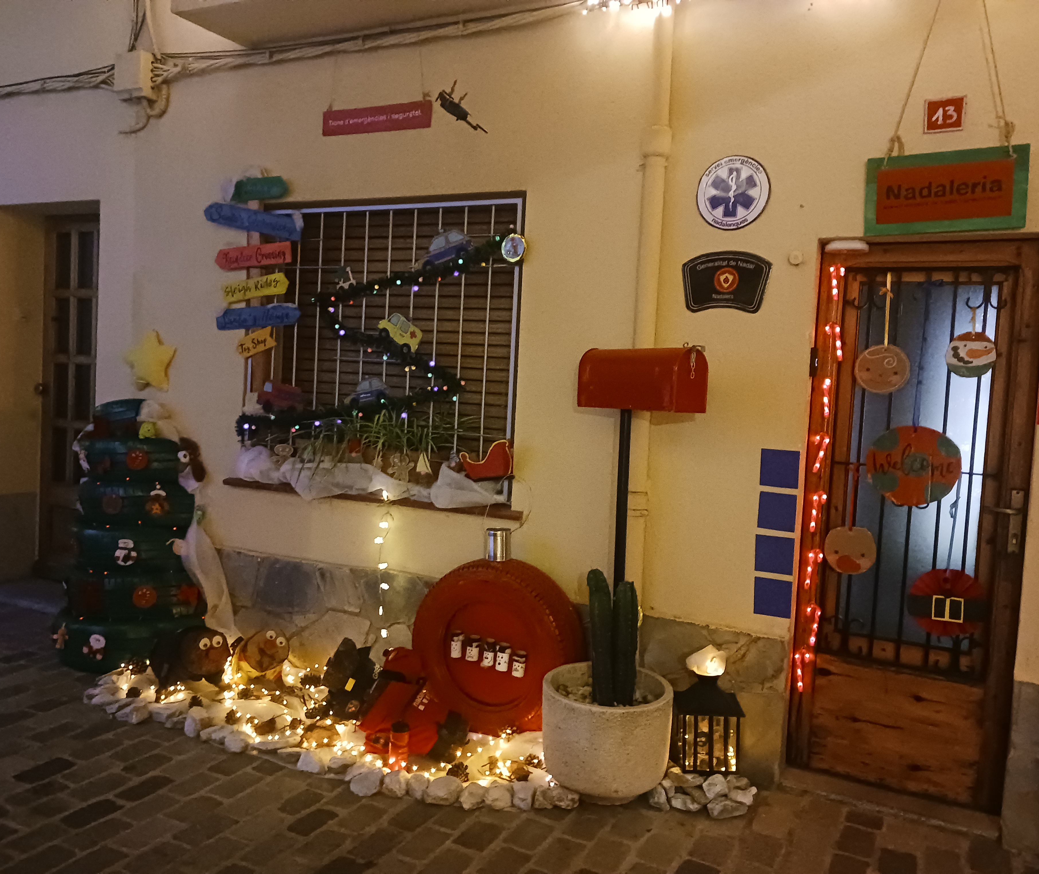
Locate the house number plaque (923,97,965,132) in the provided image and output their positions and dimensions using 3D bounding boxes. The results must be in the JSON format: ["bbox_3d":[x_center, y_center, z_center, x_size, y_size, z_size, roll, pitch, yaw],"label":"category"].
[{"bbox_3d":[1.473,-1.115,3.152,0.128,0.114,0.012,4,4,25],"label":"house number plaque"}]

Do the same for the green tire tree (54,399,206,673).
[{"bbox_3d":[-1.925,0.485,4.521,0.680,1.330,0.680,4,4,26],"label":"green tire tree"}]

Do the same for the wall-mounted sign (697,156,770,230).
[{"bbox_3d":[0.776,-0.890,3.307,0.271,0.271,0.010,4,4,27],"label":"wall-mounted sign"}]

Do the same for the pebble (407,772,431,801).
[{"bbox_3d":[-0.345,1.198,3.118,0.080,0.080,0.080,4,4,27],"label":"pebble"}]

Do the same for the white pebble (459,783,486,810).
[{"bbox_3d":[-0.158,1.224,3.096,0.095,0.085,0.090,3,4,-2],"label":"white pebble"}]

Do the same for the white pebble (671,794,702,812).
[{"bbox_3d":[0.579,1.271,3.156,0.105,0.055,0.075,3,4,12],"label":"white pebble"}]

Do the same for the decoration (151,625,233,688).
[{"bbox_3d":[-1.423,0.947,3.930,0.320,0.235,0.220,-5,-2,42],"label":"decoration"}]

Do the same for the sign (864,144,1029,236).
[{"bbox_3d":[1.416,-0.816,3.034,0.490,0.269,0.020,3,3,26],"label":"sign"}]

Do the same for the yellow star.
[{"bbox_3d":[-1.853,-0.382,4.572,0.320,0.300,0.060,4,4,17],"label":"yellow star"}]

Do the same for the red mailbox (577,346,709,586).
[{"bbox_3d":[0.413,0.347,3.321,0.167,1.346,0.477,0,4,-39],"label":"red mailbox"}]

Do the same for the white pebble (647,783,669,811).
[{"bbox_3d":[0.504,1.307,3.300,0.085,0.080,0.090,3,4,10],"label":"white pebble"}]

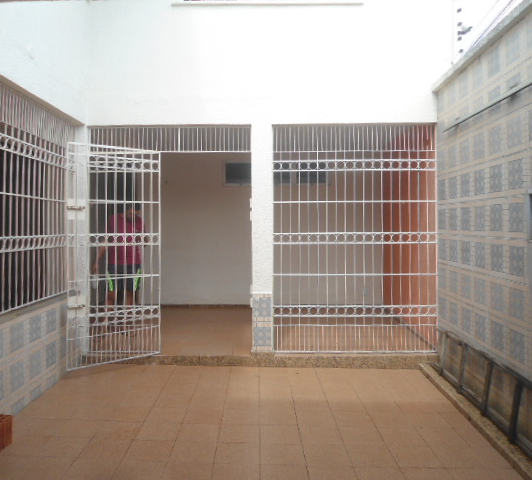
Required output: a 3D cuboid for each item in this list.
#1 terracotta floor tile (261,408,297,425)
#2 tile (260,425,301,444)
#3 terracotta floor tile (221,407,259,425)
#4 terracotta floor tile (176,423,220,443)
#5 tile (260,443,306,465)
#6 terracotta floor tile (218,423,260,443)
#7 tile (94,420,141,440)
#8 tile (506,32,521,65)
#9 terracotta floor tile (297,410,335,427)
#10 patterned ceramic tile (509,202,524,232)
[{"bbox_3d":[0.107,1.444,3.894,0.300,0.012,0.300,1,2,-1],"label":"terracotta floor tile"},{"bbox_3d":[0.105,1.418,3.506,0.295,0.010,0.295,1,2,-1],"label":"tile"},{"bbox_3d":[-0.205,1.428,3.878,0.300,0.010,0.300,0,2,-1],"label":"terracotta floor tile"},{"bbox_3d":[-0.489,1.427,3.549,0.300,0.012,0.300,2,2,-1],"label":"terracotta floor tile"},{"bbox_3d":[0.119,1.452,3.270,0.298,0.010,0.298,1,2,-1],"label":"tile"},{"bbox_3d":[-0.189,1.410,3.501,0.295,0.010,0.295,1,2,-1],"label":"terracotta floor tile"},{"bbox_3d":[-1.101,1.425,3.588,0.300,0.010,0.300,0,1,-1],"label":"tile"},{"bbox_3d":[1.762,-1.367,3.413,0.010,0.203,0.203,0,1,1],"label":"tile"},{"bbox_3d":[0.405,1.445,3.874,0.300,0.010,0.300,0,2,-1],"label":"terracotta floor tile"},{"bbox_3d":[1.911,-0.166,3.656,0.010,0.218,0.218,0,2,1],"label":"patterned ceramic tile"}]

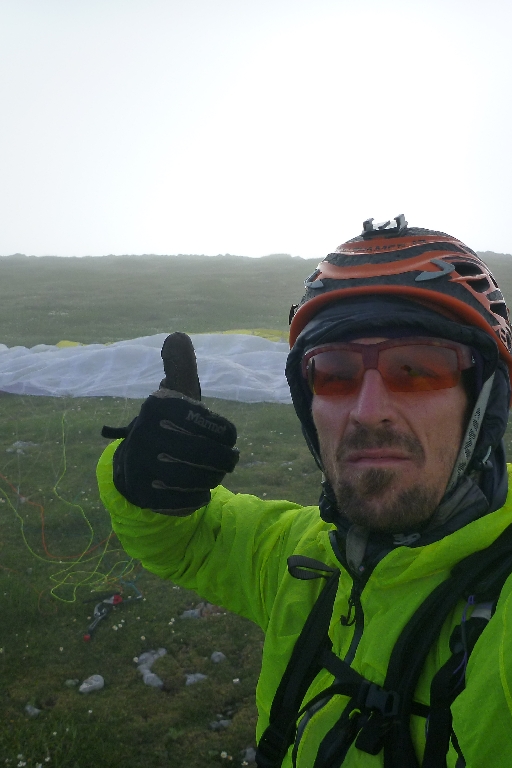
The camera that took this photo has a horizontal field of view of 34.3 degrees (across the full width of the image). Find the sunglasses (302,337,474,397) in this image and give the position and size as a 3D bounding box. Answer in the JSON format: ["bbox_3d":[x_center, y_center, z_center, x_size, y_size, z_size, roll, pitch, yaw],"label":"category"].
[{"bbox_3d":[0.119,-0.010,0.690,0.145,0.048,0.140,0,-5,27],"label":"sunglasses"}]

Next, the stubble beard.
[{"bbox_3d":[0.111,0.076,0.665,0.107,0.083,0.072,0,-5,28],"label":"stubble beard"}]

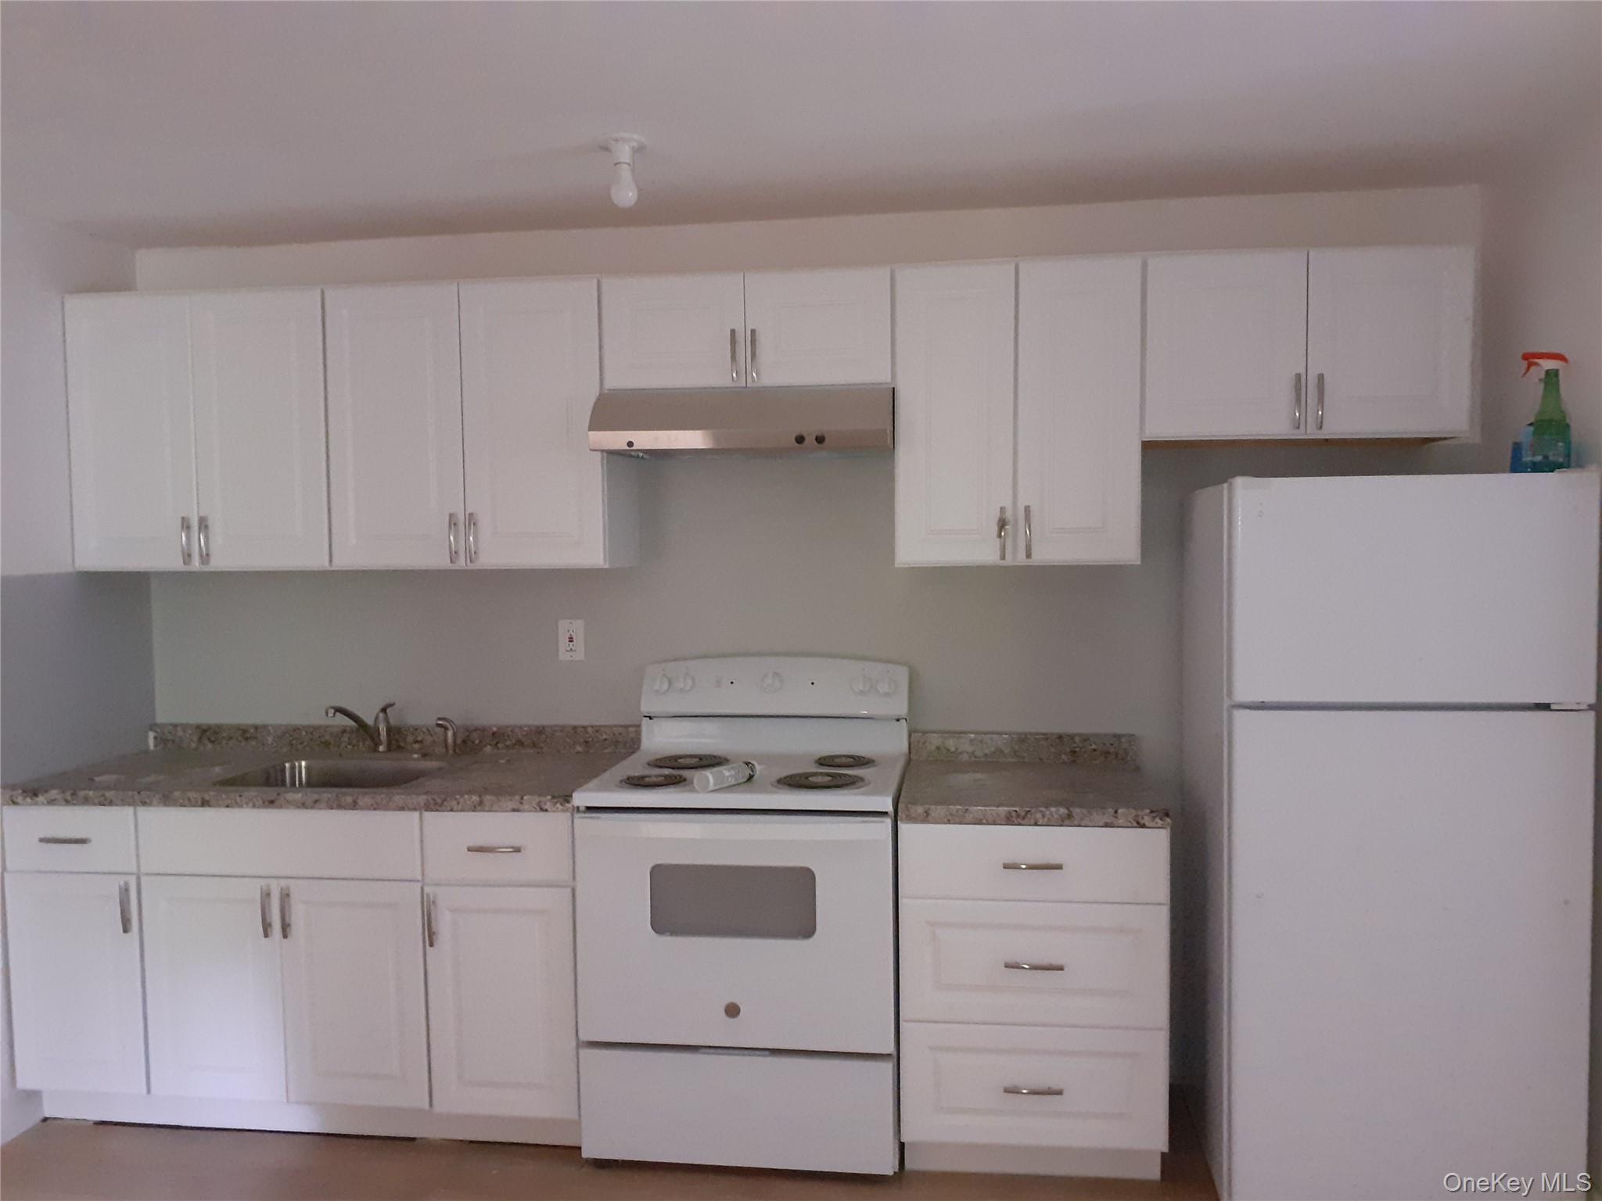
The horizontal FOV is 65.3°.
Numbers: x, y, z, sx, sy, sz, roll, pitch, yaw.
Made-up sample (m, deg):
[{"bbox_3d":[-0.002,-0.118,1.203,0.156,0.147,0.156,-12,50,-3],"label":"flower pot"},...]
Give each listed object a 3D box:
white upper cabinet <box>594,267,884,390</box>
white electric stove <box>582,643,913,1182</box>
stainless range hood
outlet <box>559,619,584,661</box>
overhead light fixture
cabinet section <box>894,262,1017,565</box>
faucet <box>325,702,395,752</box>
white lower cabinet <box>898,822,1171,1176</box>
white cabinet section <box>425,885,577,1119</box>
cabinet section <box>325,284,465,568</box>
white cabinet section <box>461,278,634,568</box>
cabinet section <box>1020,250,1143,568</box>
[{"bbox_3d":[-0.121,-0.701,3.352,0.755,0.291,0.335,0,3,8],"label":"white upper cabinet"},{"bbox_3d":[-0.120,0.769,3.243,0.763,1.195,0.680,0,3,8],"label":"white electric stove"},{"bbox_3d":[-0.124,-0.465,3.296,0.759,0.170,0.470,0,3,8],"label":"stainless range hood"},{"bbox_3d":[-0.666,0.115,3.632,0.071,0.116,0.010,0,3,8],"label":"outlet"},{"bbox_3d":[-0.397,-0.953,2.798,0.108,0.148,0.108,0,3,8],"label":"overhead light fixture"},{"bbox_3d":[0.411,-0.476,3.326,0.308,0.759,0.332,0,3,8],"label":"cabinet section"},{"bbox_3d":[-1.265,0.378,3.593,0.050,0.150,0.235,1,3,30],"label":"faucet"},{"bbox_3d":[0.577,0.929,3.188,0.607,0.867,0.640,0,3,8],"label":"white lower cabinet"},{"bbox_3d":[-0.700,0.975,3.399,0.387,0.578,0.637,0,3,8],"label":"white cabinet section"},{"bbox_3d":[-1.075,-0.472,3.525,0.386,0.759,0.332,0,3,8],"label":"cabinet section"},{"bbox_3d":[-0.693,-0.473,3.474,0.386,0.759,0.332,0,3,8],"label":"white cabinet section"},{"bbox_3d":[0.717,-0.477,3.285,0.308,0.759,0.332,0,3,8],"label":"cabinet section"}]

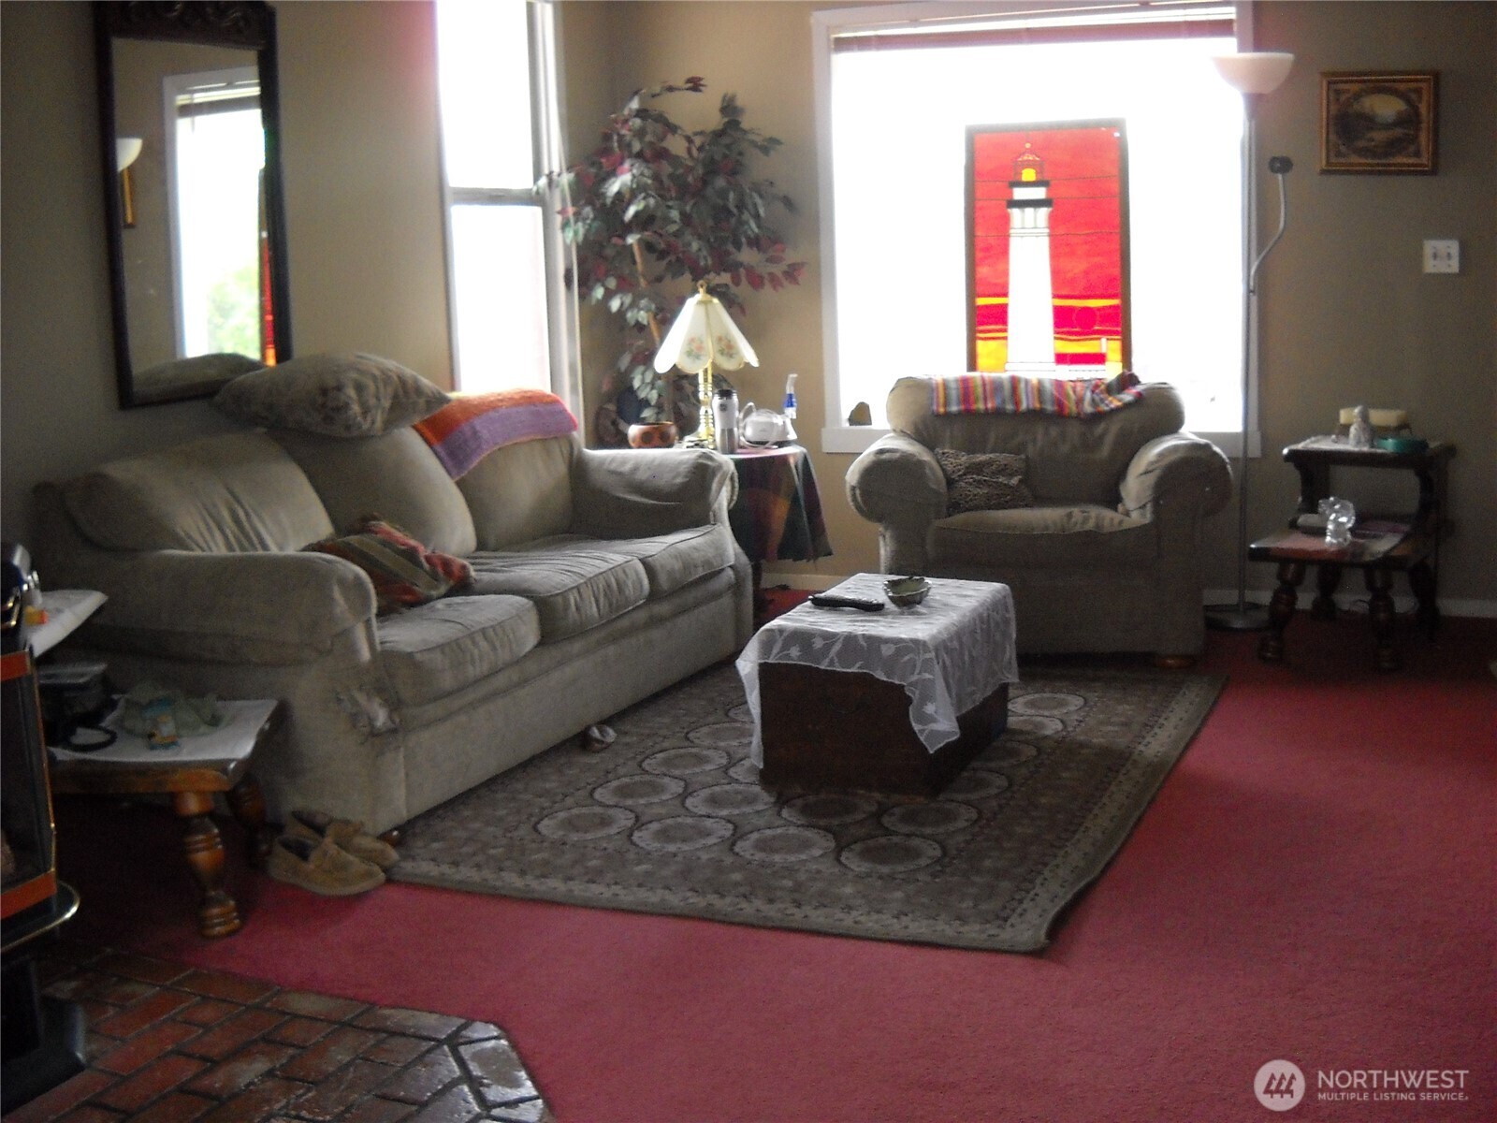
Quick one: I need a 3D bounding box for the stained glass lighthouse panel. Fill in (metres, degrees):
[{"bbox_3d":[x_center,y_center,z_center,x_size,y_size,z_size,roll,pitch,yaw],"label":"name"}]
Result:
[{"bbox_3d":[1.043,-1.008,6.184,0.548,1.010,0.030,2,11,17],"label":"stained glass lighthouse panel"}]

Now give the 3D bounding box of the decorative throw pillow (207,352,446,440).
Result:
[{"bbox_3d":[-1.064,-0.432,4.533,0.450,0.190,0.460,2,10,24],"label":"decorative throw pillow"}]

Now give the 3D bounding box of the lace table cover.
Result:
[{"bbox_3d":[0.356,0.271,4.468,0.500,0.340,0.760,3,11,22],"label":"lace table cover"}]

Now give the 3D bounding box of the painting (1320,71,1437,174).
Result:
[{"bbox_3d":[2.006,-1.394,5.640,0.362,0.325,0.030,2,10,24],"label":"painting"}]

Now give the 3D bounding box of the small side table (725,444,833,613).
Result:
[{"bbox_3d":[-0.076,-0.120,6.295,0.680,0.610,0.660,2,10,24],"label":"small side table"}]

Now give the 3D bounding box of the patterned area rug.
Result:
[{"bbox_3d":[0.259,0.482,4.446,1.550,0.018,2.288,2,10,24],"label":"patterned area rug"}]

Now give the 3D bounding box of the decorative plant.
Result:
[{"bbox_3d":[-0.230,-0.750,6.291,0.860,1.870,0.800,2,10,24],"label":"decorative plant"}]

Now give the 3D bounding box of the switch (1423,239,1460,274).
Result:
[{"bbox_3d":[2.261,-0.992,5.786,0.112,0.113,0.012,2,11,17],"label":"switch"}]

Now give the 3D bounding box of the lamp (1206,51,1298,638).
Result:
[{"bbox_3d":[1.636,-0.703,5.802,0.275,1.840,0.270,3,11,23],"label":"lamp"}]

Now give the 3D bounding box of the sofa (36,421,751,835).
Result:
[{"bbox_3d":[-0.789,0.022,4.891,0.920,0.860,2.040,3,11,22],"label":"sofa"}]

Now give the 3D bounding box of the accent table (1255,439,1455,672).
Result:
[{"bbox_3d":[1.879,-0.033,5.503,0.440,0.620,0.690,5,12,32],"label":"accent table"}]

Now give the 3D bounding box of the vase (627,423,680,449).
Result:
[{"bbox_3d":[-0.320,-0.416,5.920,0.168,0.086,0.168,-1,10,0],"label":"vase"}]

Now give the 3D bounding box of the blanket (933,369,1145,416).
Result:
[{"bbox_3d":[0.947,-0.552,5.846,0.710,0.160,0.250,0,10,16],"label":"blanket"}]

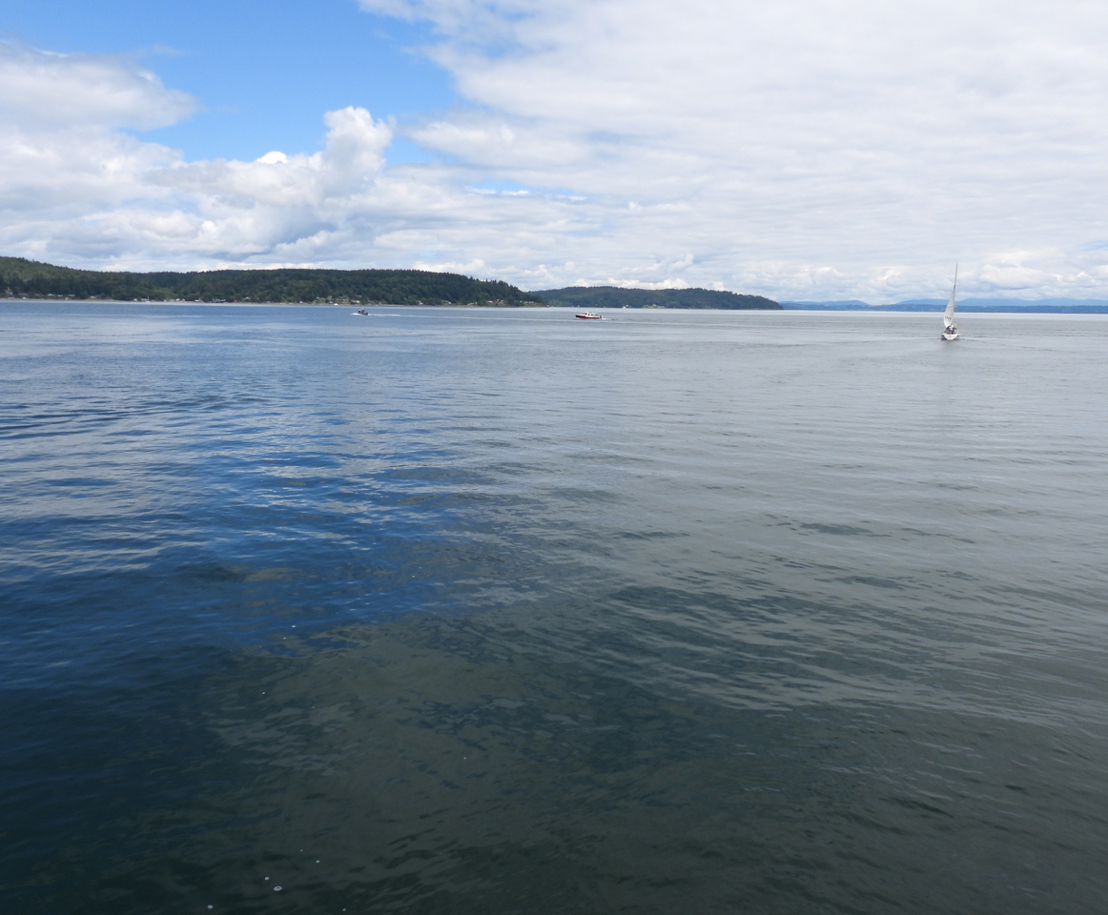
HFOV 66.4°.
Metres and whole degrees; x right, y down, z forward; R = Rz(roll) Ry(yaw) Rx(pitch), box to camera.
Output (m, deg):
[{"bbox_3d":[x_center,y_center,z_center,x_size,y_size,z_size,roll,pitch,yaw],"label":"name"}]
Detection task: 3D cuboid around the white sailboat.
[{"bbox_3d":[61.248,-23.883,129.574,2.800,11.500,8.700,5,11,24],"label":"white sailboat"}]

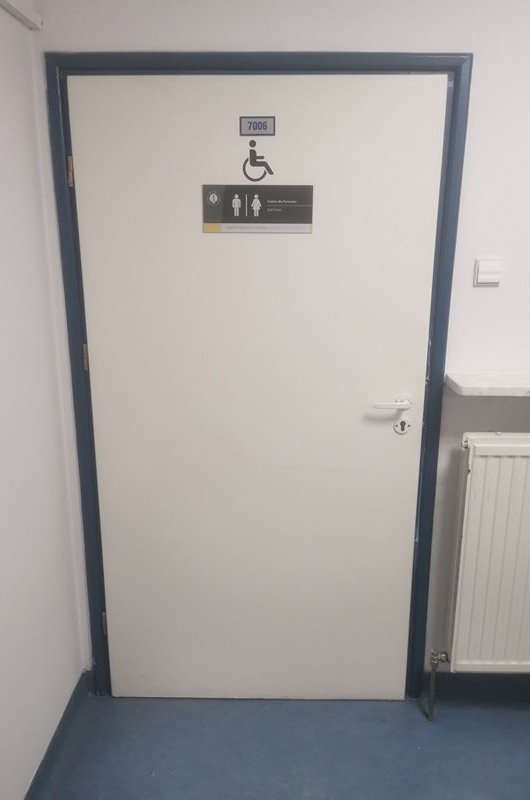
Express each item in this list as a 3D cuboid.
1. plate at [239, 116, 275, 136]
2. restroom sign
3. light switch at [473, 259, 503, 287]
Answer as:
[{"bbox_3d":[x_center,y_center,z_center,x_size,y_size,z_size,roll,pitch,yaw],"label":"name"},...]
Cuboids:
[{"bbox_3d":[-0.020,-0.766,1.746,0.100,0.051,0.005,0,15,1],"label":"plate"},{"bbox_3d":[-0.020,-0.551,1.803,0.316,0.133,0.005,0,15,1],"label":"restroom sign"},{"bbox_3d":[0.653,-0.374,1.821,0.080,0.081,0.022,0,15,1],"label":"light switch"}]

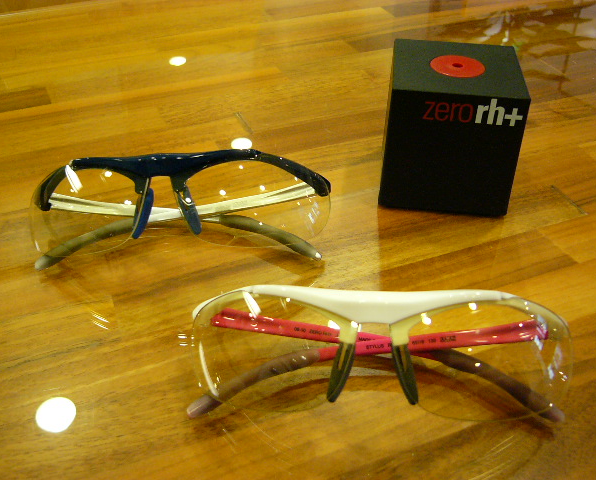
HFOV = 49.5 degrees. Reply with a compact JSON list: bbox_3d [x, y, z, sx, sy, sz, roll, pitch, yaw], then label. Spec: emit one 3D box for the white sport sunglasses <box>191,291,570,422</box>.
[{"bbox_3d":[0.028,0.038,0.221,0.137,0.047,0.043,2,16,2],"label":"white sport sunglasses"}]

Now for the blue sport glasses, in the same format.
[{"bbox_3d":[-0.056,-0.009,0.310,0.142,0.051,0.054,-2,-6,-3],"label":"blue sport glasses"}]

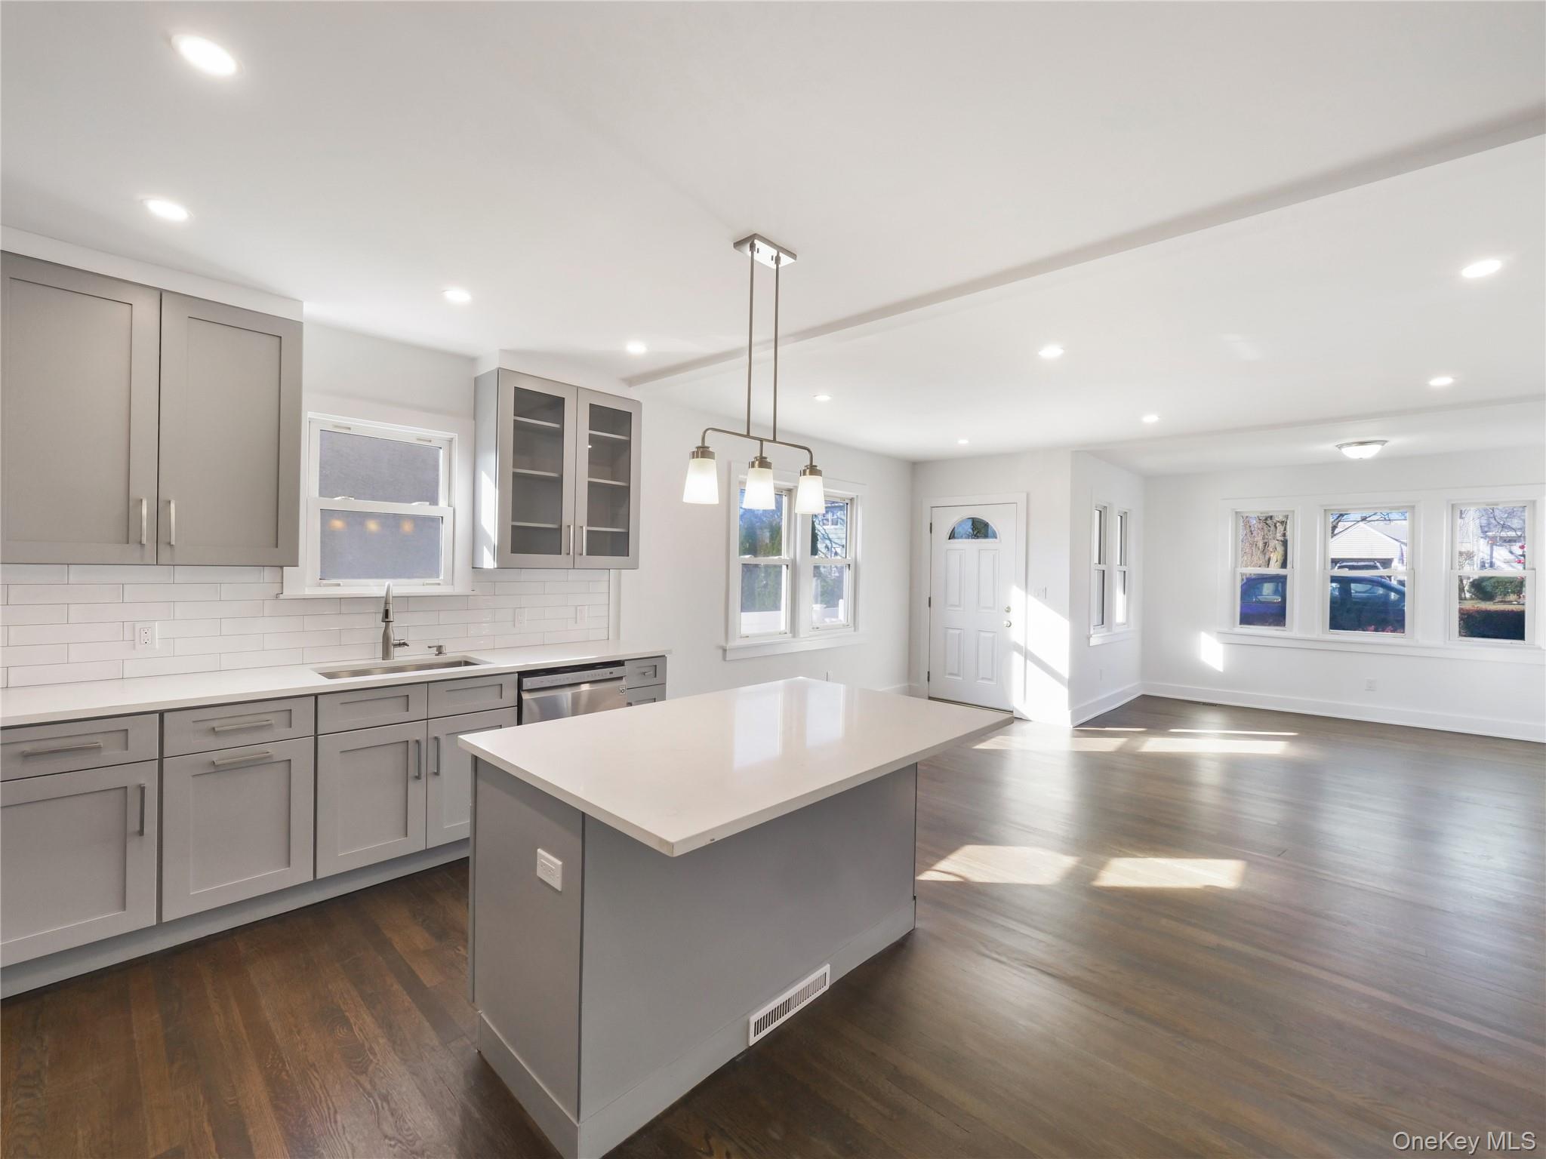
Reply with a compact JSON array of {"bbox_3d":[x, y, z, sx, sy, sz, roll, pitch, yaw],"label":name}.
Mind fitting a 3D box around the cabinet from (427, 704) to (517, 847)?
[{"bbox_3d":[-1.628,0.923,3.178,0.600,0.590,0.410,1,1,44],"label":"cabinet"}]

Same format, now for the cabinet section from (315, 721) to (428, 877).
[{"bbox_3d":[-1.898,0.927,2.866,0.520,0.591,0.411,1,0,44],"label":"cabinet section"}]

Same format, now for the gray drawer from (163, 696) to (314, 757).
[{"bbox_3d":[-2.164,0.545,2.525,0.500,0.163,0.437,1,1,44],"label":"gray drawer"}]

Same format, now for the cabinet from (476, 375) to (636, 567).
[{"bbox_3d":[-1.282,-0.600,3.808,0.335,1.080,0.910,1,1,44],"label":"cabinet"}]

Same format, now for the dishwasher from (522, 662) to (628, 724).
[{"bbox_3d":[-1.257,0.890,3.541,0.610,0.850,0.610,1,1,44],"label":"dishwasher"}]

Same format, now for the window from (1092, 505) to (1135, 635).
[{"bbox_3d":[3.583,-0.113,6.615,0.110,1.280,1.450,1,1,44],"label":"window"}]

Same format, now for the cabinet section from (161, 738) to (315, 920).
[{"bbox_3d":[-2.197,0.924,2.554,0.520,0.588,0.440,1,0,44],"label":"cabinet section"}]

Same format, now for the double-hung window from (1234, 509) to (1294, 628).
[{"bbox_3d":[5.249,-0.099,6.691,0.490,1.270,0.100,1,1,44],"label":"double-hung window"}]

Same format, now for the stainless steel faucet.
[{"bbox_3d":[-1.887,0.215,3.128,0.130,0.405,0.230,0,1,-35],"label":"stainless steel faucet"}]

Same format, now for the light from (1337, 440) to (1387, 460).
[{"bbox_3d":[5.083,-1.108,5.399,0.320,0.130,0.320,1,1,44],"label":"light"}]

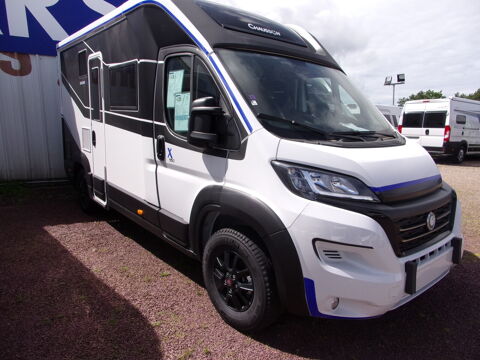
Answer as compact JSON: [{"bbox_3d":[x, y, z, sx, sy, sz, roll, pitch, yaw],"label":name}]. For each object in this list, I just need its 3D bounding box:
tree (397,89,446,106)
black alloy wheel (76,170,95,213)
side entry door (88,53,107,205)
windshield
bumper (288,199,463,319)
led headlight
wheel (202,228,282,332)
[{"bbox_3d":[23.558,-8.891,45.000,6.500,6.000,6.000,8,12,25],"label":"tree"},{"bbox_3d":[-2.241,0.111,5.219,0.230,0.720,0.720,-6,14,-39],"label":"black alloy wheel"},{"bbox_3d":[-1.781,-0.621,4.352,0.080,1.790,0.560,-6,14,-39],"label":"side entry door"},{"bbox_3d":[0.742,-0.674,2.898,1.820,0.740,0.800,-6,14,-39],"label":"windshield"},{"bbox_3d":[1.187,0.418,2.506,2.000,0.700,0.500,-6,14,-39],"label":"bumper"},{"bbox_3d":[0.527,0.021,2.116,0.460,0.250,0.540,-6,14,-39],"label":"led headlight"},{"bbox_3d":[0.005,0.713,2.563,0.230,0.720,0.720,-6,14,-39],"label":"wheel"}]

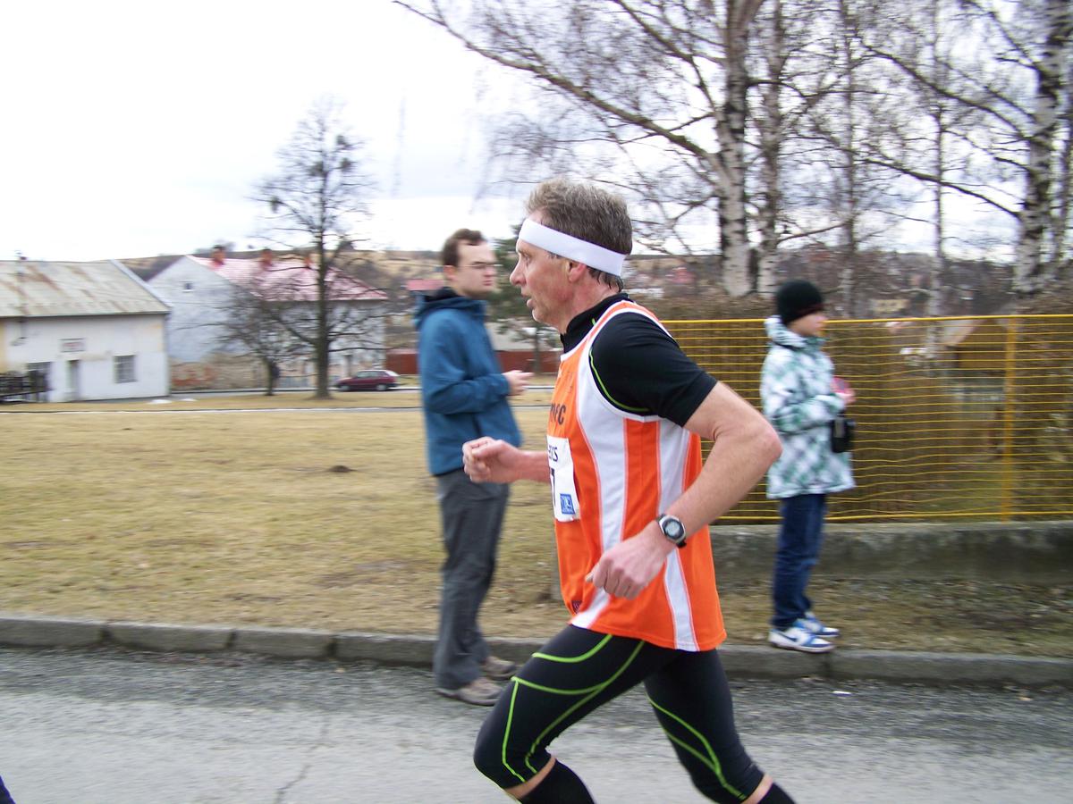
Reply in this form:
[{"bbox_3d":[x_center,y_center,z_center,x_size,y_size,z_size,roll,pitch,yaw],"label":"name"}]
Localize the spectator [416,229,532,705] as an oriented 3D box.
[{"bbox_3d":[-0.259,0.237,4.591,0.440,1.800,0.490,2,6,18],"label":"spectator"}]

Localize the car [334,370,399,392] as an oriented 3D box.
[{"bbox_3d":[-11.594,-1.518,80.593,4.100,1.420,1.690,0,6,0],"label":"car"}]

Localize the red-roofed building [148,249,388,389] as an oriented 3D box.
[{"bbox_3d":[-21.169,-6.677,90.644,12.500,9.600,16.000,2,7,24],"label":"red-roofed building"}]

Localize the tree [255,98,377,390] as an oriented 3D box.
[{"bbox_3d":[-13.913,-9.563,73.894,7.800,18.550,7.800,0,6,0],"label":"tree"}]

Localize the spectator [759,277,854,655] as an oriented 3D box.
[{"bbox_3d":[1.081,0.269,4.797,0.380,1.480,0.420,1,6,10],"label":"spectator"}]

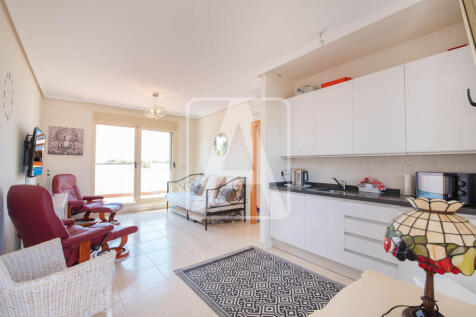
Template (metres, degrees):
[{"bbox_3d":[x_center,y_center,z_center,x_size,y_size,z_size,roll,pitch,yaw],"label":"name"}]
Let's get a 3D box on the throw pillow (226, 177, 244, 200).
[{"bbox_3d":[-0.114,0.642,4.196,0.160,0.460,0.450,24,-16,-37],"label":"throw pillow"}]

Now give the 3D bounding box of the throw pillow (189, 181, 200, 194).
[{"bbox_3d":[-1.077,0.714,4.980,0.130,0.360,0.380,26,-17,-36],"label":"throw pillow"}]

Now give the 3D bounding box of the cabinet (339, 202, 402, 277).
[{"bbox_3d":[1.558,0.833,2.218,0.550,0.706,0.476,1,-2,-40],"label":"cabinet"}]

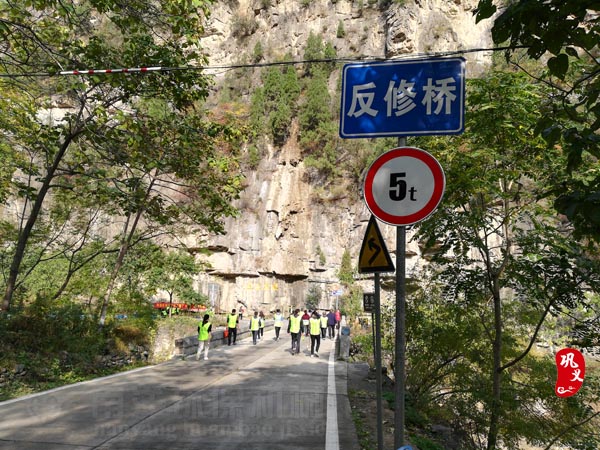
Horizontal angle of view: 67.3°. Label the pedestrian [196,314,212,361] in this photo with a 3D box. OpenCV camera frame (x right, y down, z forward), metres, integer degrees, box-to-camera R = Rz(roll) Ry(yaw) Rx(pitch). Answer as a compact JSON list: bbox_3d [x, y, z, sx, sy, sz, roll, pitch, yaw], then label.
[{"bbox_3d":[-3.392,4.009,16.152,0.500,1.610,0.400,-1,-11,5],"label":"pedestrian"}]

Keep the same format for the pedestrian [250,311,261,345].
[{"bbox_3d":[-2.171,5.021,22.053,0.500,1.620,0.380,-1,-11,5],"label":"pedestrian"}]

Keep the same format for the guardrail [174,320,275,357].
[{"bbox_3d":[-3.329,6.345,26.679,0.360,0.650,19.852,-1,-10,7],"label":"guardrail"}]

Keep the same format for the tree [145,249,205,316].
[{"bbox_3d":[-10.839,5.220,39.568,5.000,6.023,5.000,3,-11,-15],"label":"tree"}]

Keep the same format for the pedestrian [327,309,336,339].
[{"bbox_3d":[1.805,5.628,25.655,0.540,1.640,0.380,-1,-11,5],"label":"pedestrian"}]

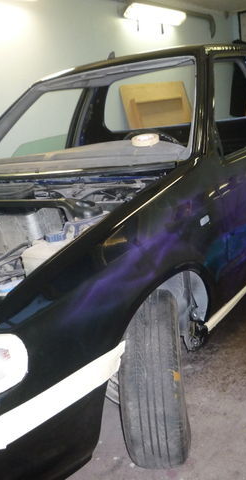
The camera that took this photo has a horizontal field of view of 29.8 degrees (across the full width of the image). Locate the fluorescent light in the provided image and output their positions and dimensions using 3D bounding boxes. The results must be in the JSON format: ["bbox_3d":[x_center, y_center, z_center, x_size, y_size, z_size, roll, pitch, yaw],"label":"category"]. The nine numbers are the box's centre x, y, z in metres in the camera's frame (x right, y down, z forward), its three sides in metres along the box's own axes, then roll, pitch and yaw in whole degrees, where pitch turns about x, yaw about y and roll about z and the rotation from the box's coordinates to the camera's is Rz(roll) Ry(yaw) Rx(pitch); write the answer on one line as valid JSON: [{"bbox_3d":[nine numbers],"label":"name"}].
[{"bbox_3d":[0.414,-2.677,5.523,0.140,0.150,1.200,2,18,36],"label":"fluorescent light"}]

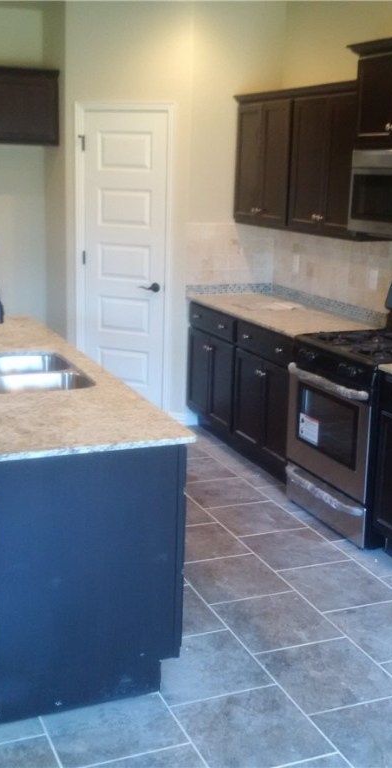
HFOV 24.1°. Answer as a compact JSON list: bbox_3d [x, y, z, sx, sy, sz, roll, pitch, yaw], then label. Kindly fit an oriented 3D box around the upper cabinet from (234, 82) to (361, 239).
[{"bbox_3d":[0.697,-1.323,5.468,0.345,0.801,1.532,-4,14,-22],"label":"upper cabinet"}]

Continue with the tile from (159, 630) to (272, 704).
[{"bbox_3d":[0.018,1.018,3.303,0.405,0.010,0.405,-4,14,-22],"label":"tile"}]

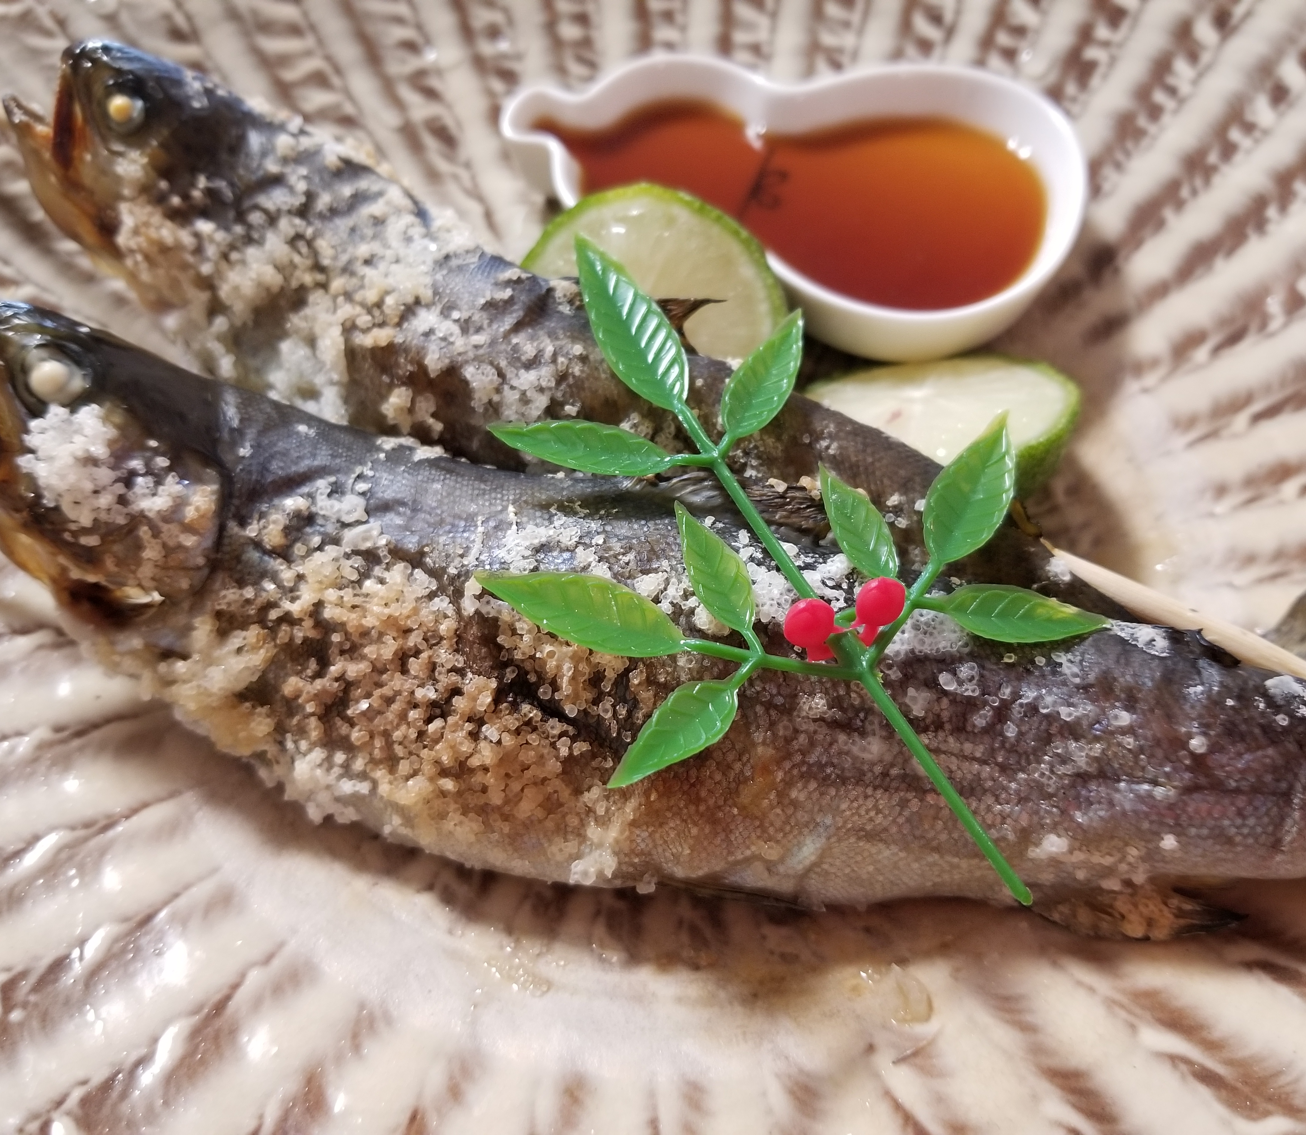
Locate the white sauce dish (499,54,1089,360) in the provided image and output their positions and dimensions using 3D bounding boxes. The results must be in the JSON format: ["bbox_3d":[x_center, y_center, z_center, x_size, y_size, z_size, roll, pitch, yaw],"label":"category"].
[{"bbox_3d":[0.024,-0.066,0.218,0.107,0.029,0.069,13,58,12],"label":"white sauce dish"}]

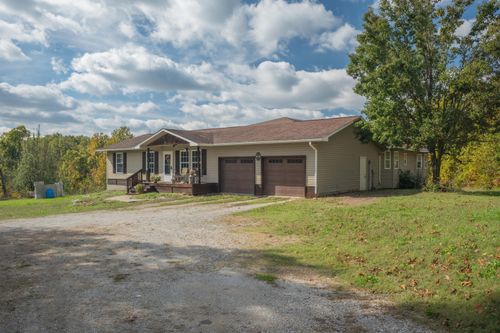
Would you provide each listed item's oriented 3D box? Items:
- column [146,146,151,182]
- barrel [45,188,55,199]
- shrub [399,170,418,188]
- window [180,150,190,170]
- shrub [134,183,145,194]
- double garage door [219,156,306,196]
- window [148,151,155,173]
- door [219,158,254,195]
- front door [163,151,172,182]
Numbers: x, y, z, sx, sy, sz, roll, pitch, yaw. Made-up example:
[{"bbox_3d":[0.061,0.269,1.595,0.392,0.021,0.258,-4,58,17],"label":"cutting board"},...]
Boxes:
[{"bbox_3d":[-6.700,-0.066,23.900,0.150,2.250,0.150,0,0,36],"label":"column"},{"bbox_3d":[-12.355,1.668,22.300,0.580,0.620,0.580,0,0,0],"label":"barrel"},{"bbox_3d":[11.701,0.973,26.600,1.350,1.320,1.350,0,0,36],"label":"shrub"},{"bbox_3d":[-4.183,-0.292,23.391,0.920,1.420,0.120,0,0,36],"label":"window"},{"bbox_3d":[-7.174,1.452,23.500,0.620,0.700,0.620,0,0,36],"label":"shrub"},{"bbox_3d":[0.491,0.547,20.032,5.880,2.180,0.160,0,0,36],"label":"double garage door"},{"bbox_3d":[-7.001,-0.296,25.453,0.900,1.480,0.120,0,0,36],"label":"window"},{"bbox_3d":[-0.806,0.546,20.981,2.600,2.150,0.140,0,0,36],"label":"door"},{"bbox_3d":[-5.543,0.020,24.386,0.940,2.020,0.120,0,0,36],"label":"front door"}]

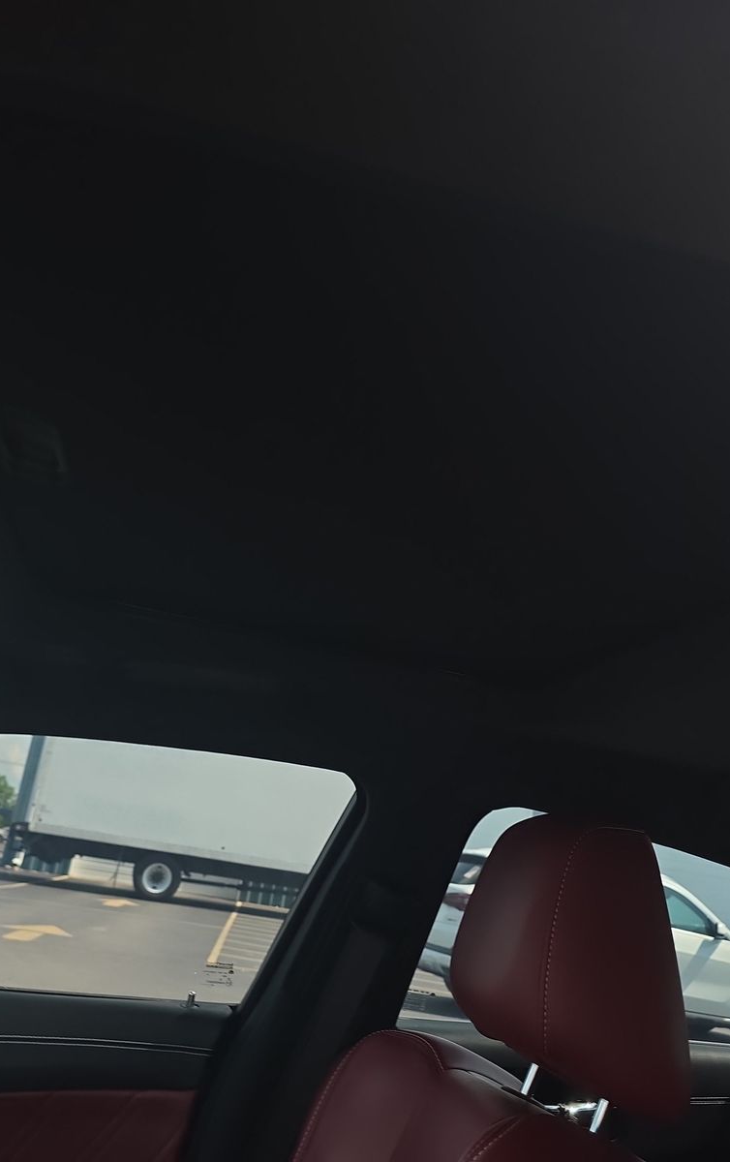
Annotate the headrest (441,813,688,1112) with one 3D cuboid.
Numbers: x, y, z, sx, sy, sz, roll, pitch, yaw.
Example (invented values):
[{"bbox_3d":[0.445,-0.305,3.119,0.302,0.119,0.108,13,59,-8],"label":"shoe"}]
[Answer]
[{"bbox_3d":[0.198,0.347,0.987,0.168,0.215,0.275,20,-17,-5],"label":"headrest"}]

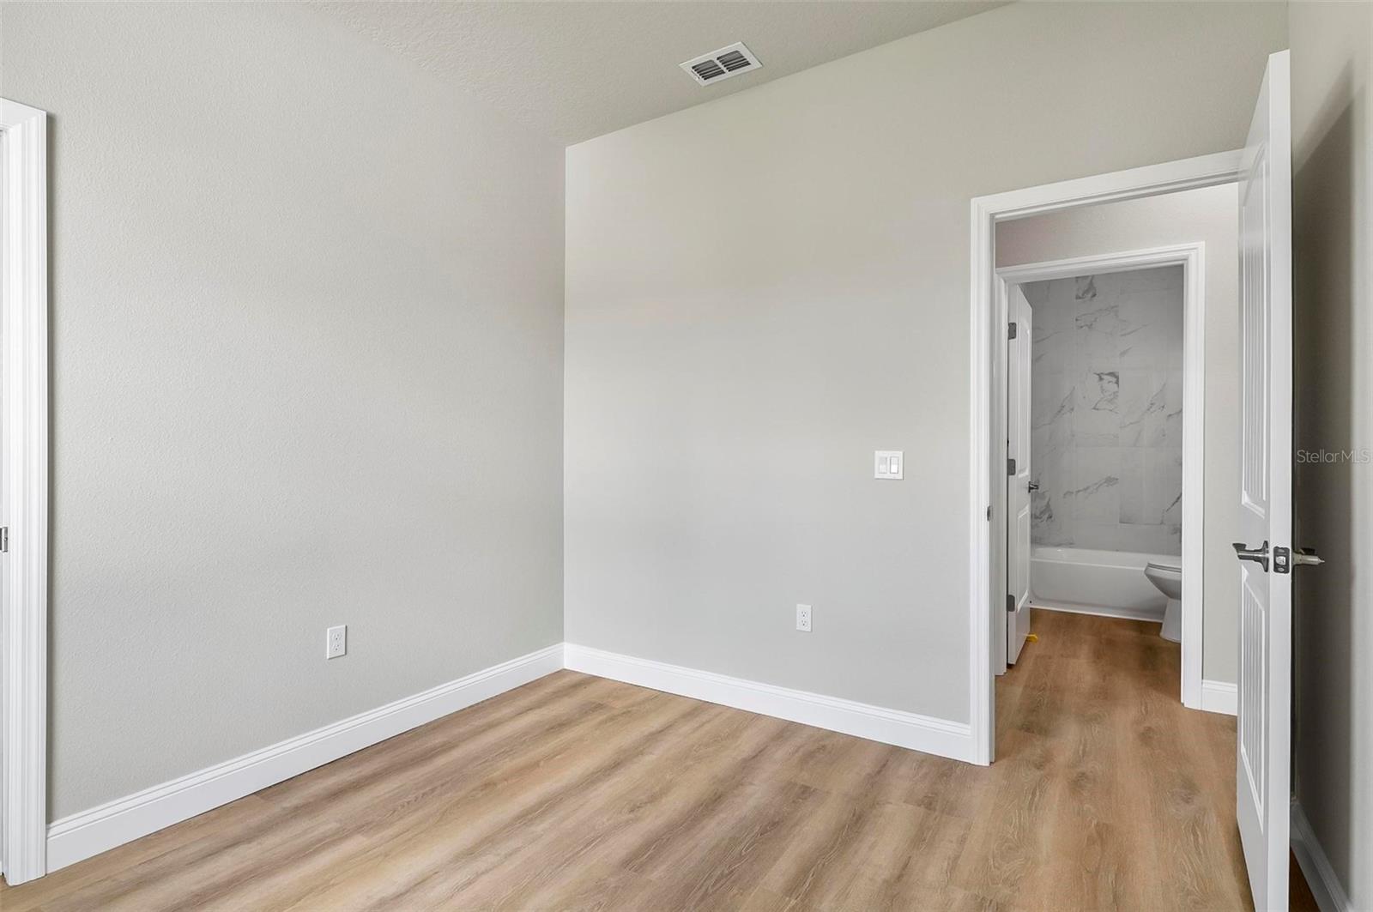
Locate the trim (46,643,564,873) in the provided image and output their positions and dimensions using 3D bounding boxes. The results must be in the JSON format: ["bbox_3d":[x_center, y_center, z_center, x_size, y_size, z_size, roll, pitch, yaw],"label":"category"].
[{"bbox_3d":[-1.220,1.087,2.657,0.015,0.135,2.052,0,0,33],"label":"trim"}]

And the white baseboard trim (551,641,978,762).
[{"bbox_3d":[0.209,1.087,2.984,2.053,0.135,0.015,0,0,32],"label":"white baseboard trim"}]

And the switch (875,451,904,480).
[{"bbox_3d":[0.815,0.037,2.609,0.115,0.114,0.009,0,0,32],"label":"switch"}]

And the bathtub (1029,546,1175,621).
[{"bbox_3d":[3.399,0.972,4.894,1.524,0.366,0.780,0,0,32],"label":"bathtub"}]

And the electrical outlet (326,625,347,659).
[{"bbox_3d":[-1.335,0.714,2.481,0.008,0.115,0.072,0,0,33],"label":"electrical outlet"}]

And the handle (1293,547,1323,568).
[{"bbox_3d":[1.427,0.237,1.500,0.065,0.062,0.130,0,0,36],"label":"handle"}]

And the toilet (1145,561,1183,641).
[{"bbox_3d":[3.288,0.775,4.032,0.720,0.760,0.420,0,0,32],"label":"toilet"}]

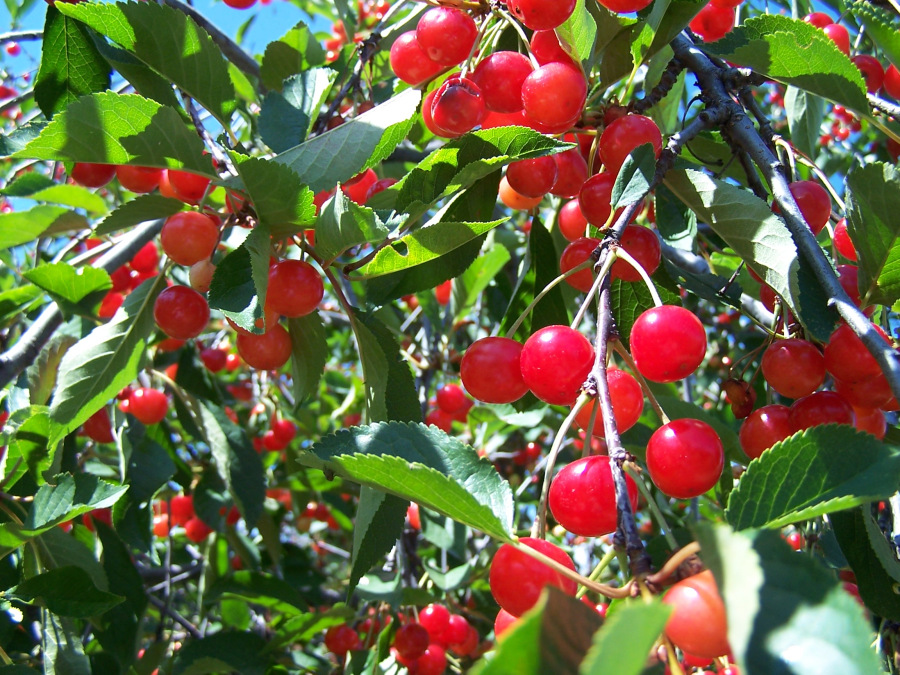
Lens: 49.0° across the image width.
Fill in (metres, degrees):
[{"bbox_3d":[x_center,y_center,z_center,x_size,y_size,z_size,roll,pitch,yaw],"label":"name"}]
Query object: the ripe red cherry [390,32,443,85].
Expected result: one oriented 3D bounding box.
[{"bbox_3d":[-0.013,-0.106,0.376,0.020,0.020,0.020,13,-22,0],"label":"ripe red cherry"}]

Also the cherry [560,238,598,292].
[{"bbox_3d":[0.053,-0.027,0.374,0.021,0.020,0.021,0,-33,0],"label":"cherry"}]

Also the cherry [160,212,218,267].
[{"bbox_3d":[-0.095,-0.036,0.360,0.021,0.020,0.021,0,-25,0],"label":"cherry"}]

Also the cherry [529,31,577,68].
[{"bbox_3d":[0.044,-0.119,0.403,0.022,0.020,0.022,0,-15,0],"label":"cherry"}]

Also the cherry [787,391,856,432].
[{"bbox_3d":[0.121,0.027,0.320,0.021,0.020,0.021,0,-25,0],"label":"cherry"}]

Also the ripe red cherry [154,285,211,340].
[{"bbox_3d":[-0.102,-0.009,0.375,0.021,0.020,0.021,0,-17,0],"label":"ripe red cherry"}]

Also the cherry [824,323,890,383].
[{"bbox_3d":[0.132,0.005,0.319,0.022,0.020,0.022,0,-15,0],"label":"cherry"}]

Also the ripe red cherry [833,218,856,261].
[{"bbox_3d":[0.180,-0.043,0.437,0.021,0.020,0.021,0,-18,0],"label":"ripe red cherry"}]

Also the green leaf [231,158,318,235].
[{"bbox_3d":[-0.064,-0.051,0.345,0.028,0.043,0.014,-28,4,-20],"label":"green leaf"}]

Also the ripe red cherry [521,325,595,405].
[{"bbox_3d":[0.029,0.007,0.267,0.021,0.020,0.021,16,-12,0],"label":"ripe red cherry"}]

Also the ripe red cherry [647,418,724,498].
[{"bbox_3d":[0.063,0.032,0.263,0.021,0.021,0.021,0,-15,0],"label":"ripe red cherry"}]

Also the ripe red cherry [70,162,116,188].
[{"bbox_3d":[-0.159,-0.077,0.441,0.021,0.020,0.021,0,-18,0],"label":"ripe red cherry"}]

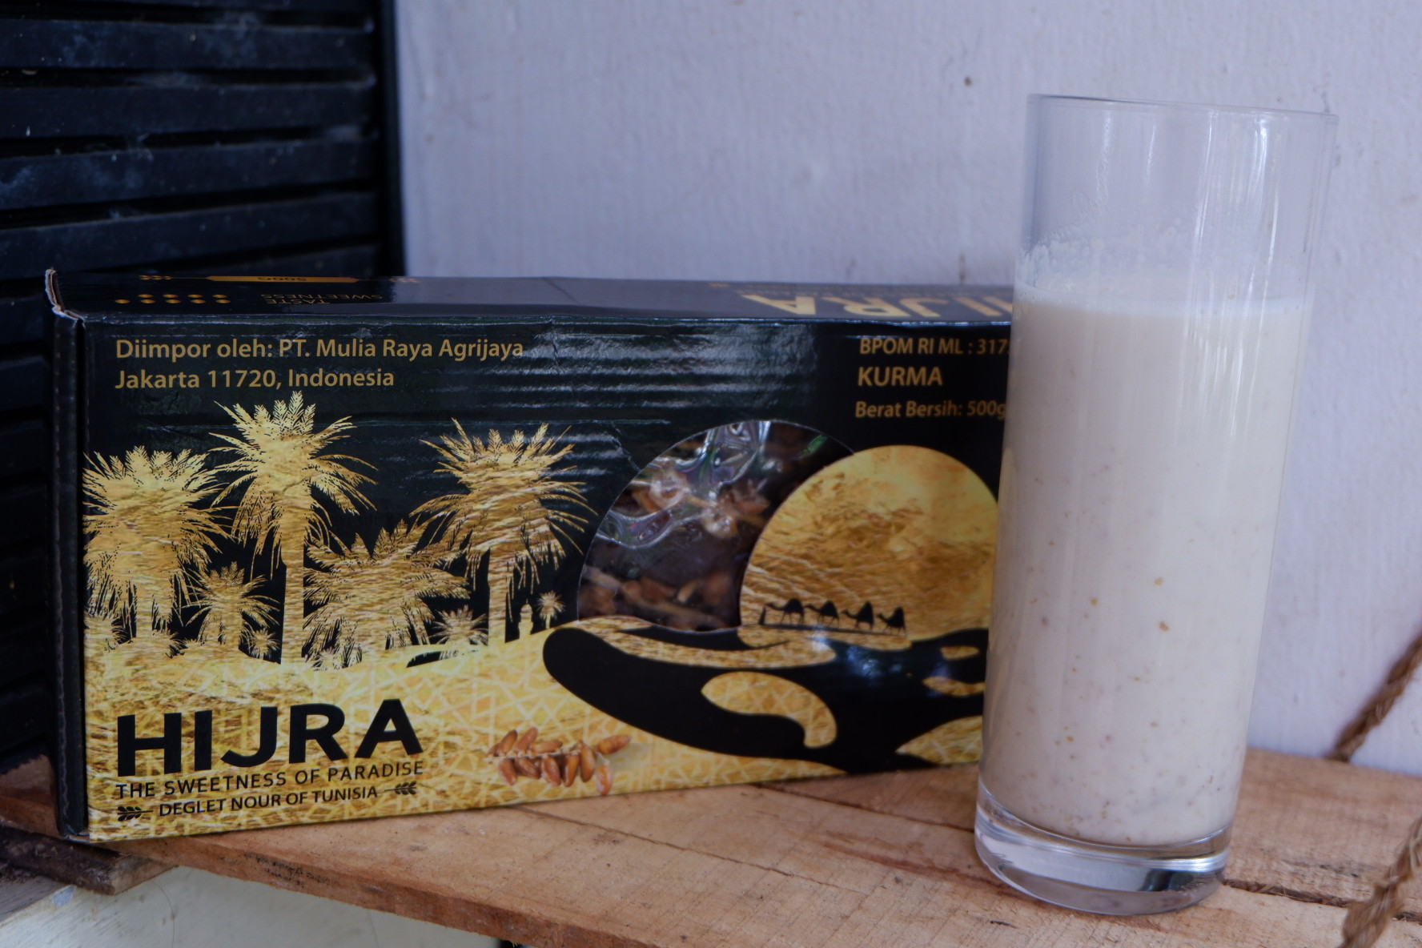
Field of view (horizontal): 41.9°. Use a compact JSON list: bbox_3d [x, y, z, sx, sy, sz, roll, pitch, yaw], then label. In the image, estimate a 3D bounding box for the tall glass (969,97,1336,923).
[{"bbox_3d":[0.084,0.005,0.368,0.057,0.154,0.057,3,13,0],"label":"tall glass"}]

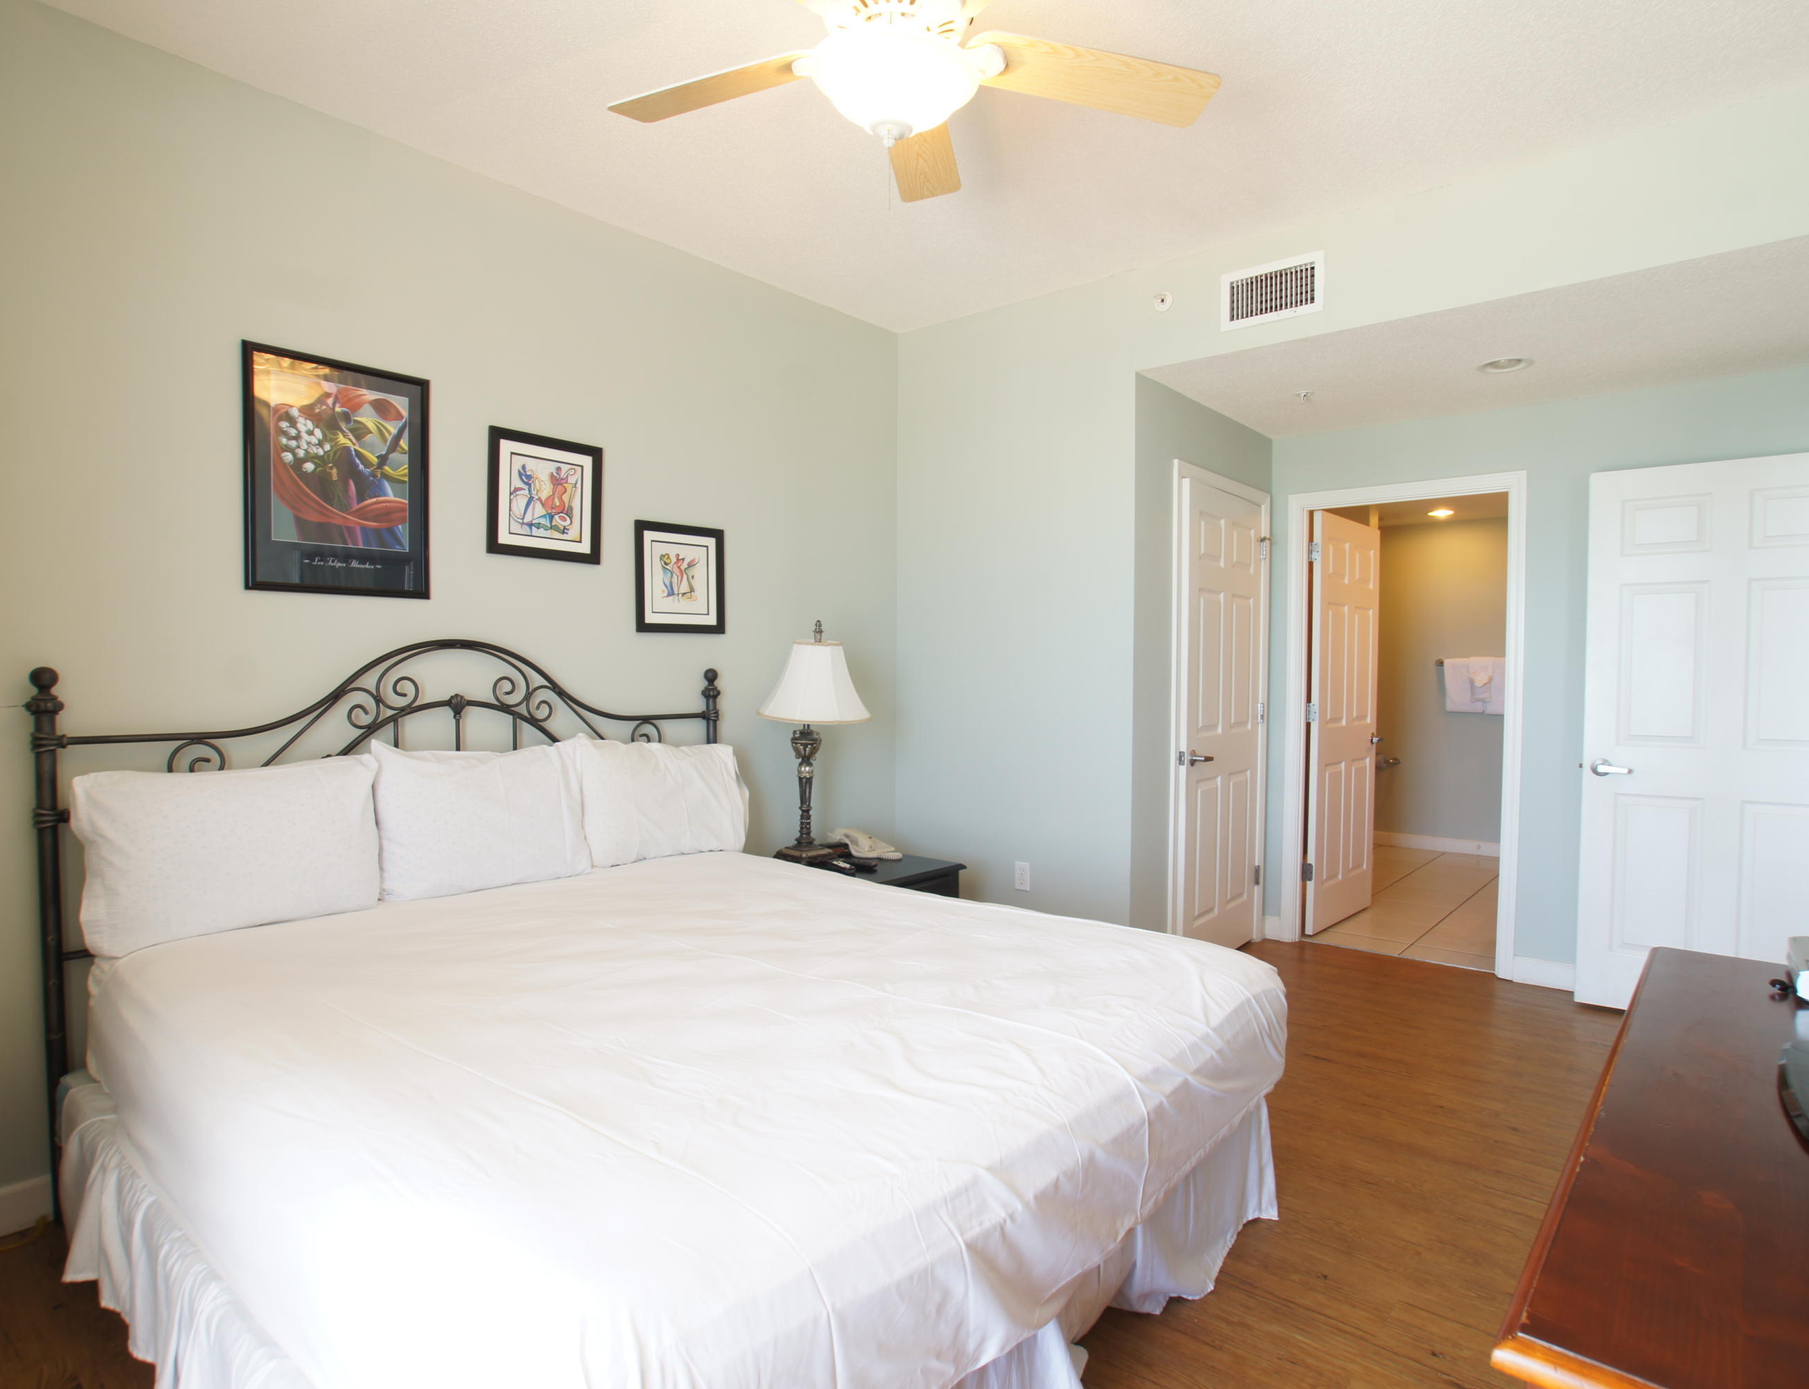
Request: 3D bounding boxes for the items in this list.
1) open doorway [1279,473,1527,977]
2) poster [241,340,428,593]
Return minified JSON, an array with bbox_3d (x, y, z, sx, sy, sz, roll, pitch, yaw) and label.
[{"bbox_3d":[2.213,0.128,4.168,0.935,2.118,0.140,2,3,38],"label":"open doorway"},{"bbox_3d":[-1.538,-0.596,2.554,0.030,0.643,0.457,2,3,43],"label":"poster"}]

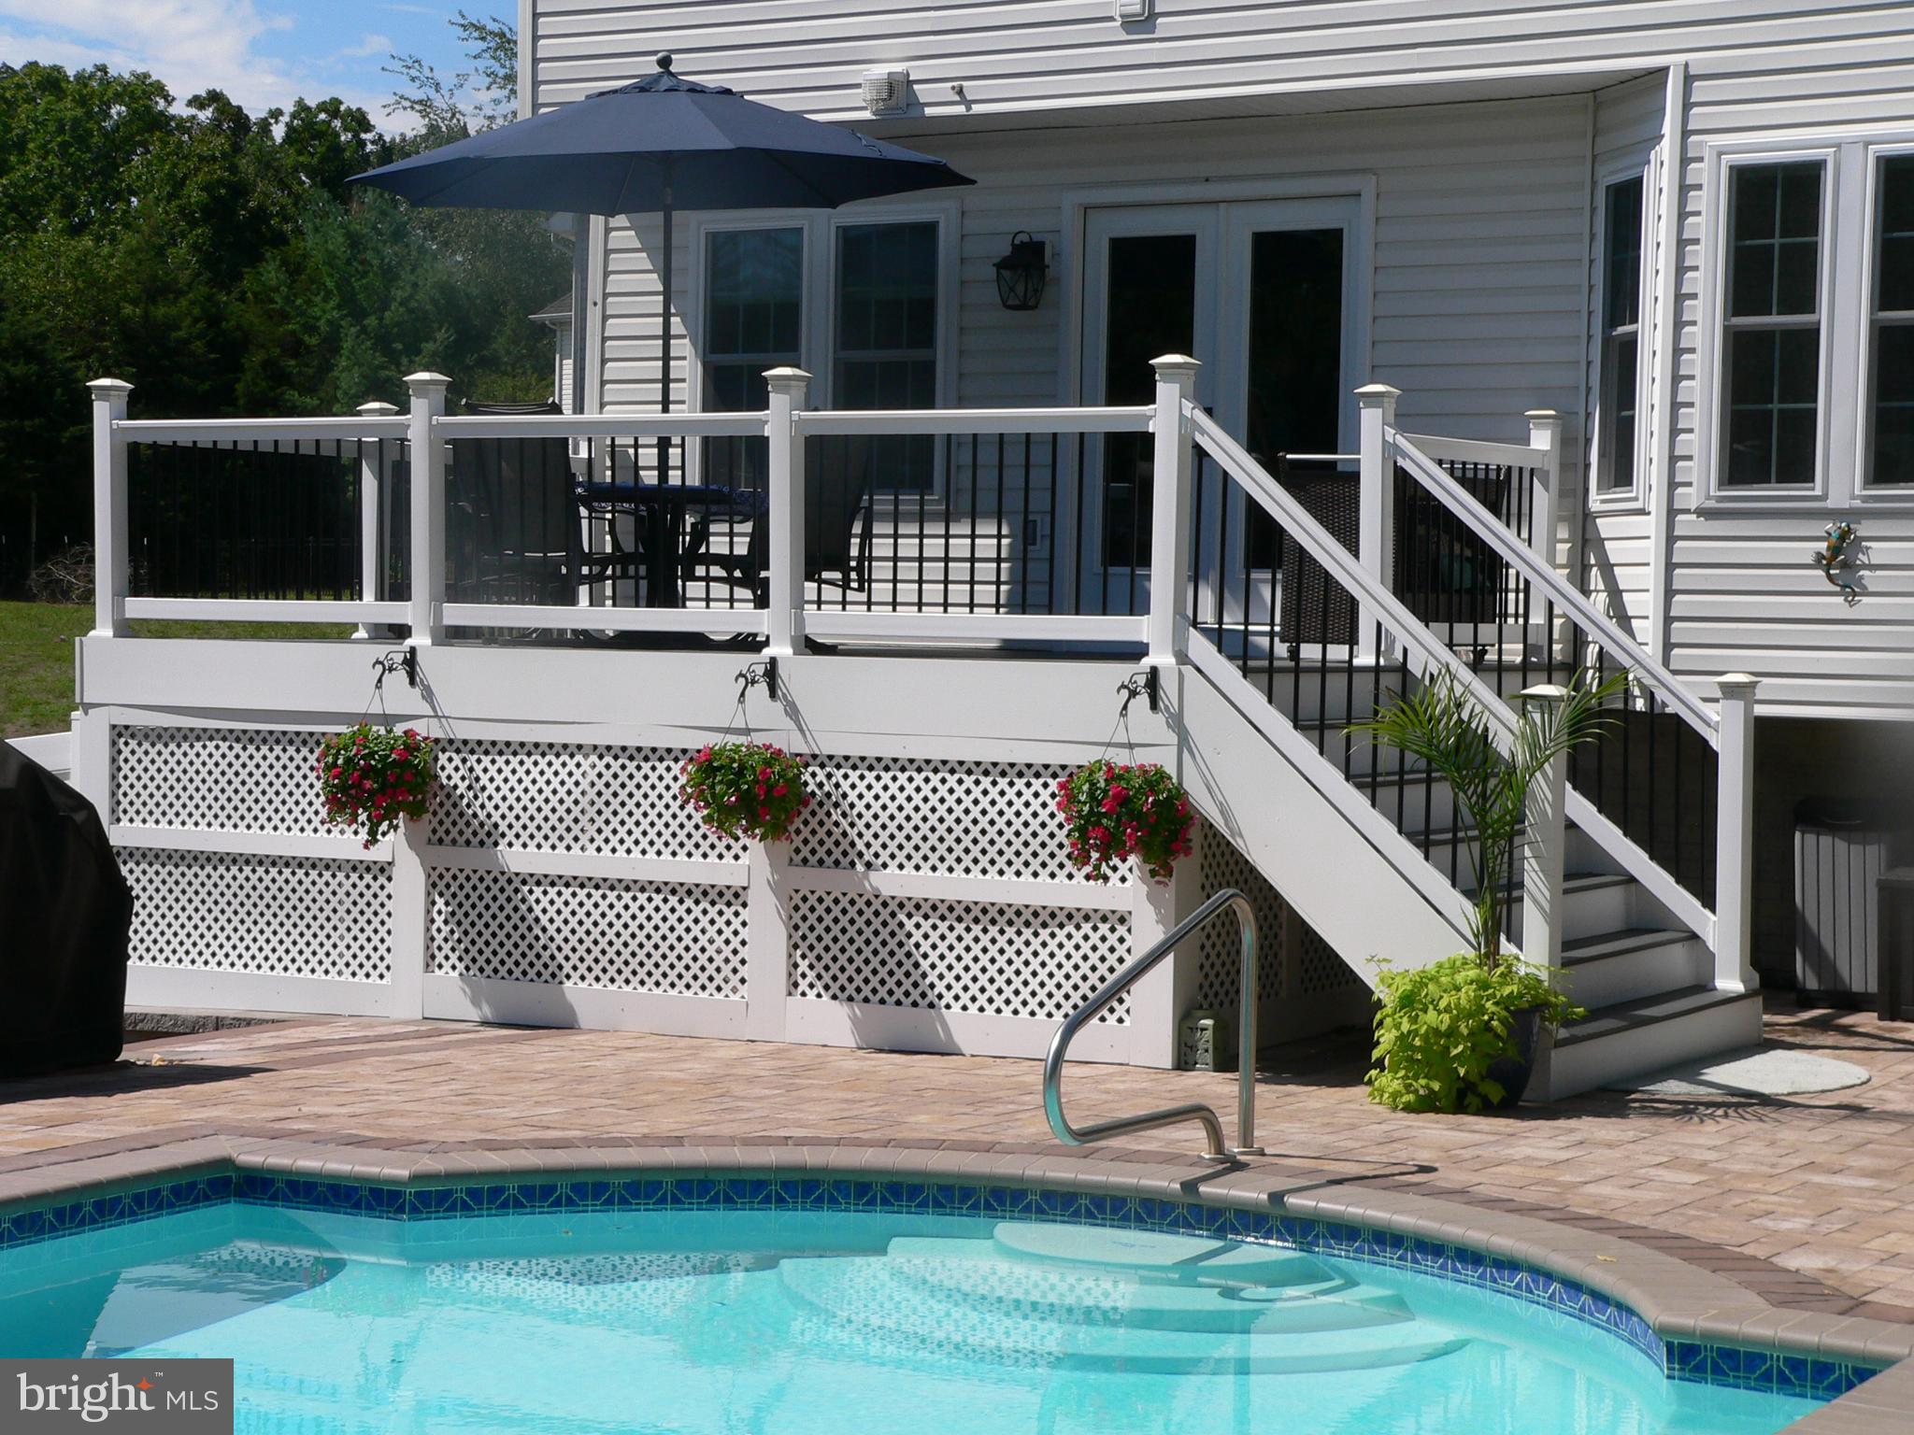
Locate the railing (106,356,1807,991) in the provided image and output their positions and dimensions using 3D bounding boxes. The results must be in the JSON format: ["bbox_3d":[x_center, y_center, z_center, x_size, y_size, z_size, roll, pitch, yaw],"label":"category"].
[{"bbox_3d":[0.051,-0.214,15.100,6.700,2.300,3.530,2,2,31],"label":"railing"}]

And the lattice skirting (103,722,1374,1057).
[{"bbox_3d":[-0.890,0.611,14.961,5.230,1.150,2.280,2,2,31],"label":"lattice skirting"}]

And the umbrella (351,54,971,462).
[{"bbox_3d":[-1.247,-1.579,15.483,2.660,2.540,2.660,1,2,0],"label":"umbrella"}]

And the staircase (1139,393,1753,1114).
[{"bbox_3d":[1.882,0.082,13.124,1.560,2.320,2.100,2,2,31],"label":"staircase"}]

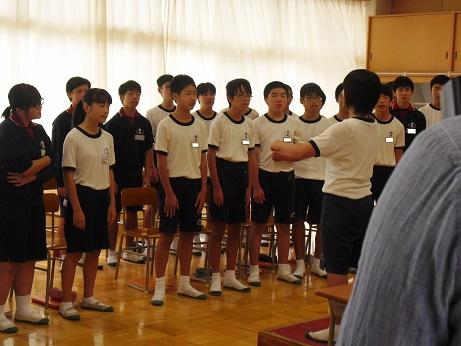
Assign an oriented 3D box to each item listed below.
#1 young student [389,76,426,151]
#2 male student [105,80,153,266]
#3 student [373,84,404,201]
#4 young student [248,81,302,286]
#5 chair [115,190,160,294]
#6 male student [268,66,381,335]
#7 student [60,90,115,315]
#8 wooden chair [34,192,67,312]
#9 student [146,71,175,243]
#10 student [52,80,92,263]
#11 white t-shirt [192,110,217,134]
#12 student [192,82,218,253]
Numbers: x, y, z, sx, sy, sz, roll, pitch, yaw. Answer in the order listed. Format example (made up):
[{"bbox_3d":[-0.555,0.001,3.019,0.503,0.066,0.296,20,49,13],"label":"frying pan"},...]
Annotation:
[{"bbox_3d":[1.673,-0.043,8.080,0.460,1.730,0.300,2,6,8],"label":"young student"},{"bbox_3d":[-0.927,-0.010,7.611,0.470,1.650,0.300,-3,7,-36],"label":"male student"},{"bbox_3d":[1.323,0.062,7.330,0.440,1.650,0.300,3,6,15],"label":"student"},{"bbox_3d":[0.358,0.078,6.911,0.450,1.660,0.310,-2,6,-28],"label":"young student"},{"bbox_3d":[-0.632,0.522,6.816,0.390,0.755,0.480,-3,7,-38],"label":"chair"},{"bbox_3d":[0.563,0.164,4.956,0.480,1.570,0.560,-3,7,-35],"label":"male student"},{"bbox_3d":[-1.002,0.197,5.854,0.300,1.570,0.420,6,7,40],"label":"student"},{"bbox_3d":[-1.278,0.568,6.195,0.390,0.755,0.480,-3,7,-40],"label":"wooden chair"},{"bbox_3d":[-0.599,-0.091,8.258,0.440,1.700,0.300,-2,6,-32],"label":"student"},{"bbox_3d":[-1.385,-0.024,7.611,0.440,1.660,0.300,-4,7,-42],"label":"student"},{"bbox_3d":[-0.215,-0.333,8.195,0.440,0.590,0.250,-1,6,-24],"label":"white t-shirt"},{"bbox_3d":[-0.221,-0.055,8.221,0.440,1.650,0.290,-1,6,-24],"label":"student"}]

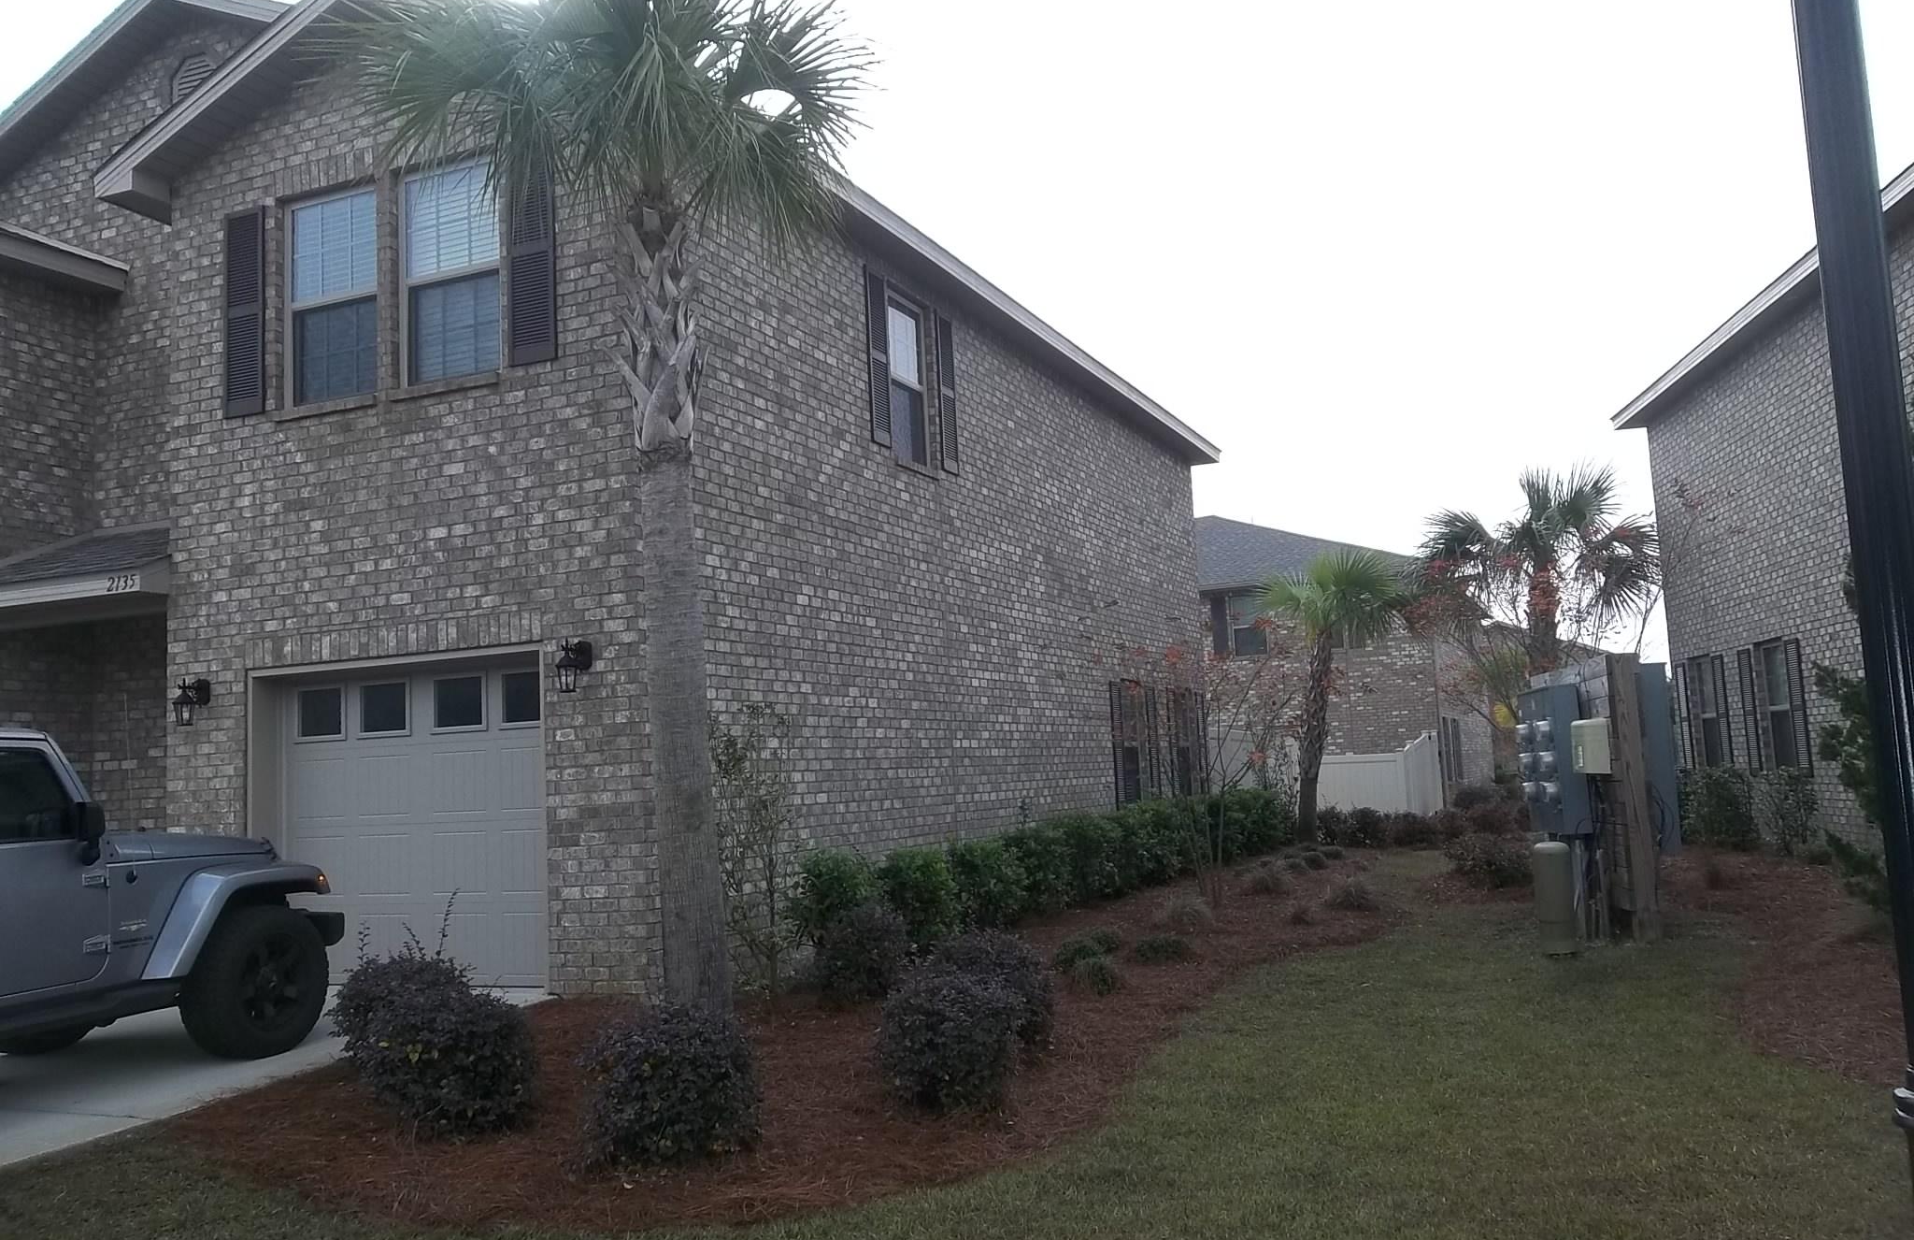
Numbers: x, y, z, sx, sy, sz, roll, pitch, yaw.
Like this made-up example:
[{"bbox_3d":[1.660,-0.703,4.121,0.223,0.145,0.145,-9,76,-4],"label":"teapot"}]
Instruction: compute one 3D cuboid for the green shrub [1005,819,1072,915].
[{"bbox_3d":[0.752,2.187,13.162,0.680,0.769,0.680,-3,-6,3],"label":"green shrub"}]

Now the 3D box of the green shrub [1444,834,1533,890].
[{"bbox_3d":[5.261,2.361,14.737,0.860,0.540,0.820,-5,-6,19],"label":"green shrub"}]

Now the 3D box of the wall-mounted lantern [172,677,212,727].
[{"bbox_3d":[-5.290,0.574,10.301,0.150,0.330,0.235,-5,-6,23],"label":"wall-mounted lantern"}]

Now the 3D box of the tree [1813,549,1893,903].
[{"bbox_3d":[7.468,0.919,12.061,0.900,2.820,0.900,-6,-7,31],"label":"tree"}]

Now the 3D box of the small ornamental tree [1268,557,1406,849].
[{"bbox_3d":[5.601,1.144,21.792,1.950,4.230,1.950,-4,-6,14],"label":"small ornamental tree"}]

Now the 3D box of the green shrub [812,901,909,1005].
[{"bbox_3d":[-0.594,2.051,9.252,0.602,0.640,0.602,-2,-6,-4],"label":"green shrub"}]

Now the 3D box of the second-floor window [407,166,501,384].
[{"bbox_3d":[-3.348,-2.312,9.960,0.900,1.500,0.100,-5,-6,23],"label":"second-floor window"}]

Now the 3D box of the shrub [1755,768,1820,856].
[{"bbox_3d":[8.616,1.972,15.502,0.667,0.916,0.667,-4,-6,9],"label":"shrub"}]

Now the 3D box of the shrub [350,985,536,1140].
[{"bbox_3d":[-2.137,1.820,6.202,0.775,0.643,0.775,-1,-6,-19],"label":"shrub"}]

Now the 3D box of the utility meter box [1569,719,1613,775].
[{"bbox_3d":[4.683,0.931,11.000,0.190,0.390,0.380,-4,-6,10],"label":"utility meter box"}]

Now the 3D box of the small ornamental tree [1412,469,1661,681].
[{"bbox_3d":[8.871,0.445,22.017,3.700,5.550,3.600,-5,-6,22],"label":"small ornamental tree"}]

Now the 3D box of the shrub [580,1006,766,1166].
[{"bbox_3d":[-1.096,1.763,5.724,0.660,0.528,0.660,-2,-6,-11],"label":"shrub"}]

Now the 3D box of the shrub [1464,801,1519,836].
[{"bbox_3d":[7.615,2.898,21.269,0.770,0.590,0.750,-5,-6,19],"label":"shrub"}]

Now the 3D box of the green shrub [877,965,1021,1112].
[{"bbox_3d":[-0.033,1.799,6.481,0.629,0.636,0.629,-3,-6,-1],"label":"green shrub"}]

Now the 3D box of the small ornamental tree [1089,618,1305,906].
[{"bbox_3d":[2.298,1.346,14.302,2.057,2.764,2.057,-4,-6,9],"label":"small ornamental tree"}]

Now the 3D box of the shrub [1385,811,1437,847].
[{"bbox_3d":[6.564,3.014,21.561,0.720,0.520,0.700,-4,-6,16],"label":"shrub"}]

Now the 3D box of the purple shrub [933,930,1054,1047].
[{"bbox_3d":[0.196,1.911,7.723,0.640,0.542,0.640,-3,-6,1],"label":"purple shrub"}]

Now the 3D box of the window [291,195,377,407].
[{"bbox_3d":[-4.338,-2.234,10.479,0.910,1.500,0.100,-5,-6,23],"label":"window"}]

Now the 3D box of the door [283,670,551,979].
[{"bbox_3d":[-3.597,1.391,10.044,2.440,2.070,0.080,-5,-6,23],"label":"door"}]

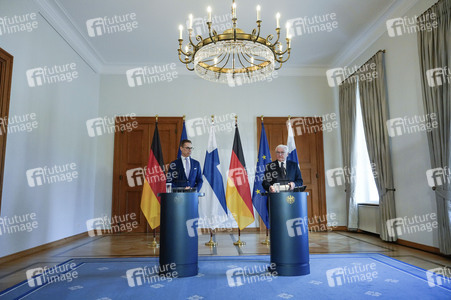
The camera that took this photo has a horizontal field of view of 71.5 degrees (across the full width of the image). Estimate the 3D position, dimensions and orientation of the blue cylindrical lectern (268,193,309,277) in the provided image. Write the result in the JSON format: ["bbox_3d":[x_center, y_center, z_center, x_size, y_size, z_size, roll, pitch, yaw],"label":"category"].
[{"bbox_3d":[0.869,1.112,4.276,0.600,1.060,0.470,-1,-8,0],"label":"blue cylindrical lectern"}]

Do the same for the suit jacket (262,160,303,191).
[{"bbox_3d":[0.866,0.517,4.748,0.600,0.750,0.400,-2,-8,7],"label":"suit jacket"}]

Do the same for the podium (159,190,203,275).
[{"bbox_3d":[-0.623,1.128,4.287,0.600,1.060,0.470,0,-8,-7],"label":"podium"}]

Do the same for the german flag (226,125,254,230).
[{"bbox_3d":[0.306,0.567,6.706,0.600,2.240,0.300,0,-8,-3],"label":"german flag"}]

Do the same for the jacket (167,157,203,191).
[{"bbox_3d":[-0.622,0.478,4.767,0.570,0.760,0.380,1,-8,-9],"label":"jacket"}]

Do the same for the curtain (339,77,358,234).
[{"bbox_3d":[3.323,0.080,8.124,0.200,3.980,1.000,0,-8,-3],"label":"curtain"}]

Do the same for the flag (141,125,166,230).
[{"bbox_3d":[-1.490,0.530,6.681,0.590,2.240,0.300,0,-8,-3],"label":"flag"}]

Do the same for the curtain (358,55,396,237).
[{"bbox_3d":[3.374,-0.063,6.994,0.200,3.950,1.080,0,-8,-3],"label":"curtain"}]

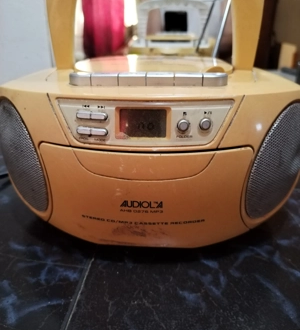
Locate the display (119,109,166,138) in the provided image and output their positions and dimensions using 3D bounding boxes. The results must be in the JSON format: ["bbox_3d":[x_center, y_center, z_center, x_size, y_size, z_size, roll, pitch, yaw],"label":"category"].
[{"bbox_3d":[-0.005,-0.031,0.222,0.035,0.021,0.004,2,13,4],"label":"display"}]

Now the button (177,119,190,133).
[{"bbox_3d":[0.024,-0.028,0.219,0.010,0.010,0.006,0,13,0],"label":"button"}]

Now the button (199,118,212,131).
[{"bbox_3d":[0.041,-0.030,0.220,0.010,0.010,0.006,-1,13,-3],"label":"button"}]

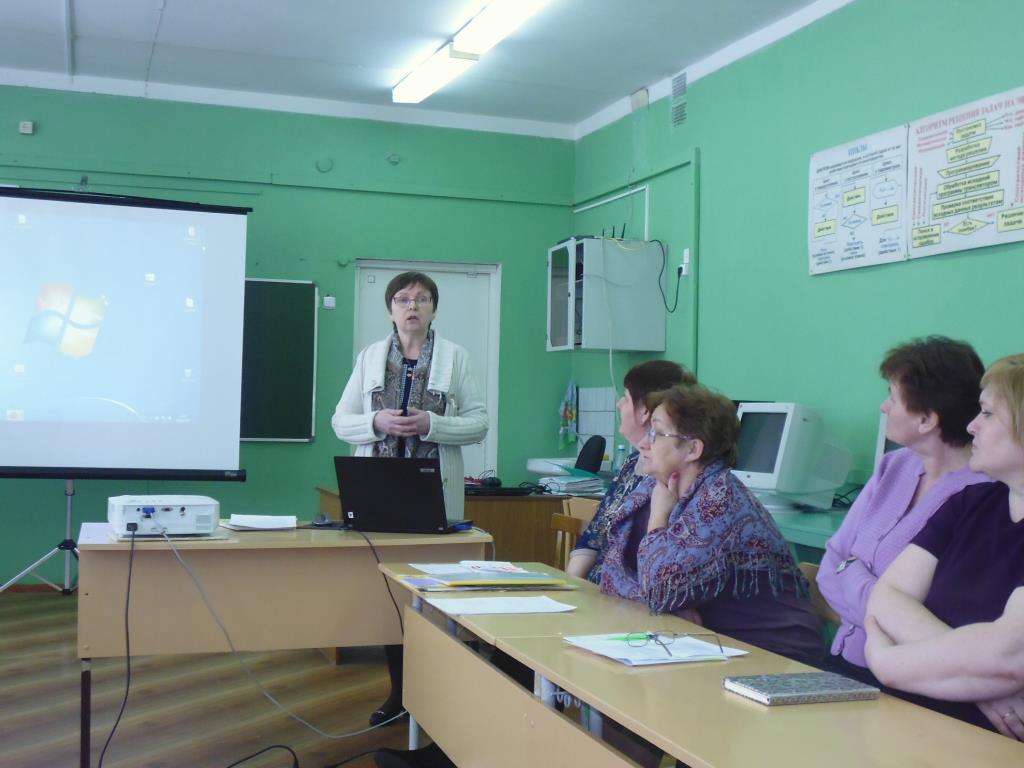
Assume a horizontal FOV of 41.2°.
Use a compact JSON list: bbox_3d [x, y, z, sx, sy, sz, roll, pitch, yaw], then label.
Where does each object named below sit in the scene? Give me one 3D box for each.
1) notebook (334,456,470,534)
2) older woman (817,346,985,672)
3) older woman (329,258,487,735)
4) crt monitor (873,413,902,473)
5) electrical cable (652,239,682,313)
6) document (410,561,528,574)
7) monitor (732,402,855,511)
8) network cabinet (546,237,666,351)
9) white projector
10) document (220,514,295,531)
[{"bbox_3d":[-0.325,0.341,4.137,0.335,0.235,0.290,0,-2,18],"label":"notebook"},{"bbox_3d":[0.727,0.542,2.796,0.720,1.280,0.520,2,-2,-27],"label":"older woman"},{"bbox_3d":[-0.383,0.409,4.989,0.550,1.640,0.380,1,-2,-5],"label":"older woman"},{"bbox_3d":[1.487,0.274,4.473,0.420,0.430,0.370,1,-2,-20],"label":"crt monitor"},{"bbox_3d":[0.924,-0.651,8.140,0.120,0.440,0.250,1,-2,-20],"label":"electrical cable"},{"bbox_3d":[-0.117,0.479,3.587,0.280,0.010,0.230,1,-2,-20],"label":"document"},{"bbox_3d":[1.146,0.296,5.455,0.420,0.430,0.370,2,-2,-24],"label":"monitor"},{"bbox_3d":[0.581,-0.528,8.417,0.550,0.660,0.580,1,-2,-20],"label":"network cabinet"},{"bbox_3d":[-1.012,0.379,3.956,0.290,0.100,0.225,2,-2,-22],"label":"white projector"},{"bbox_3d":[-0.806,0.439,4.359,0.210,0.030,0.310,1,-2,-20],"label":"document"}]

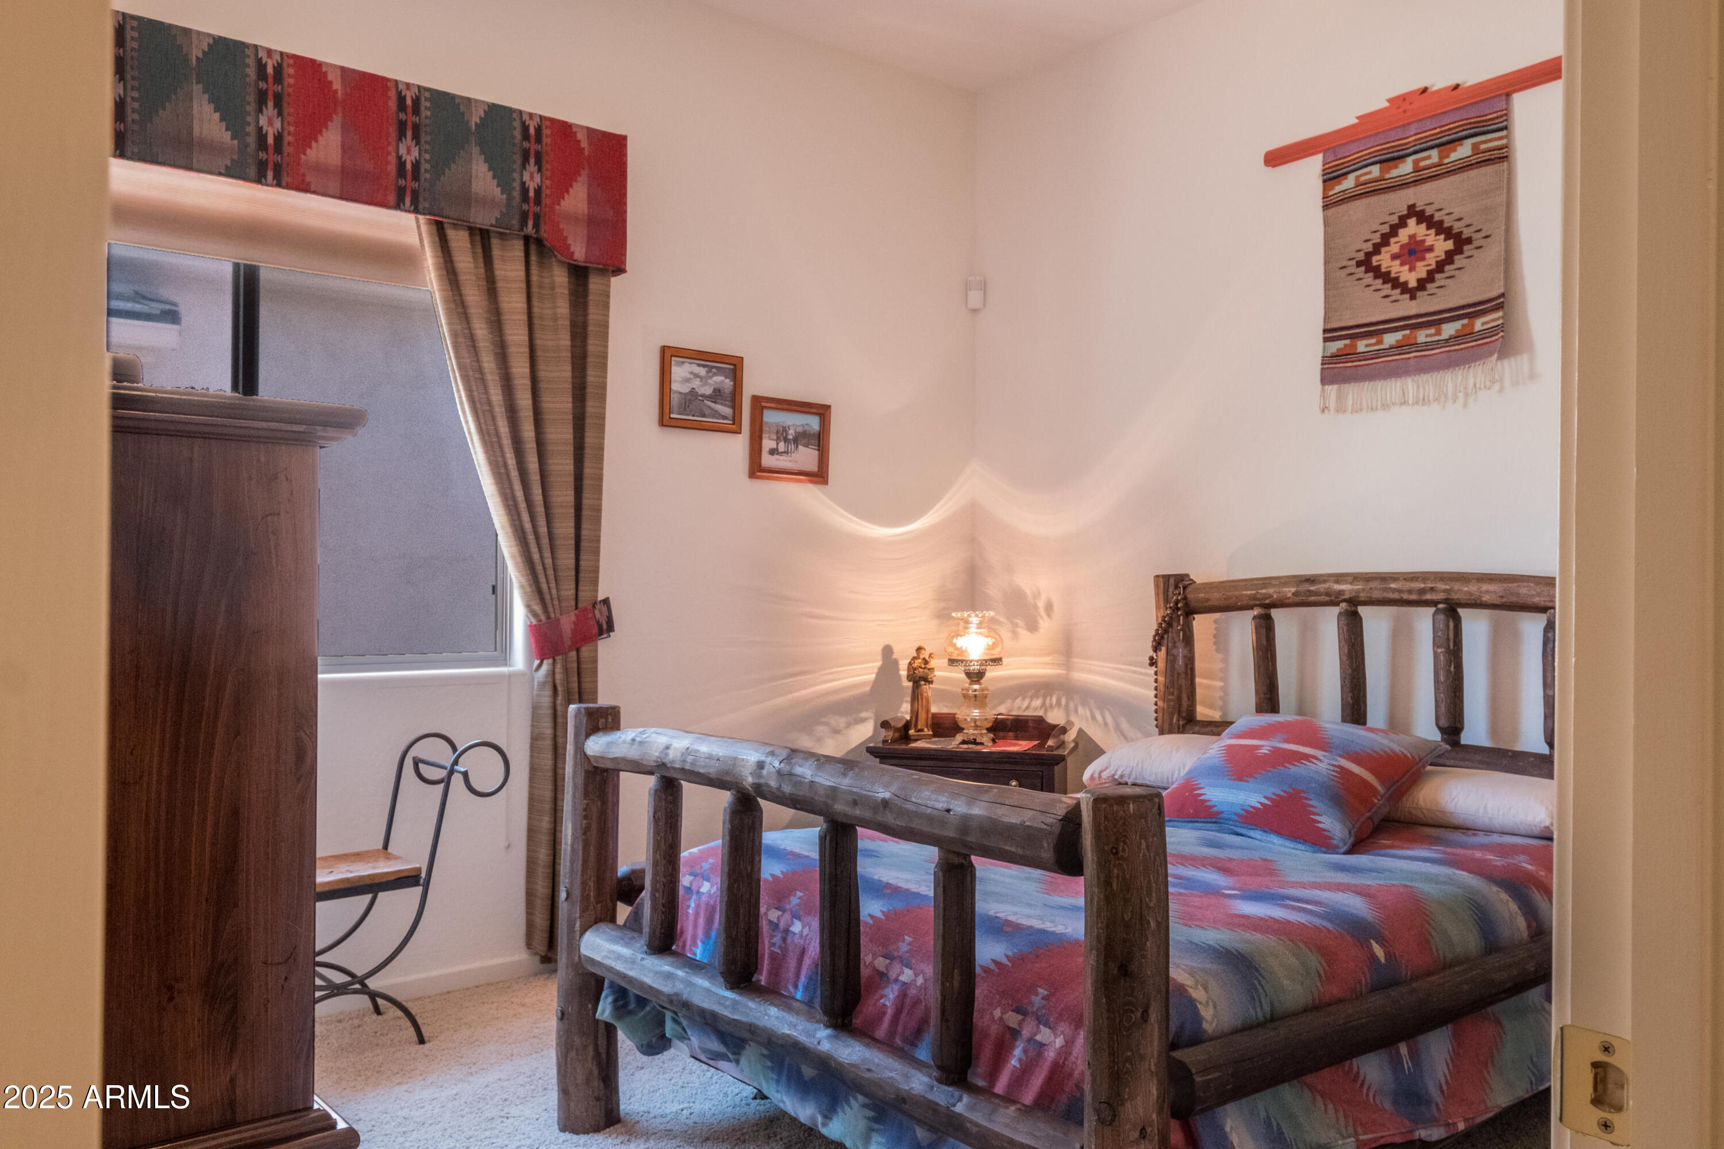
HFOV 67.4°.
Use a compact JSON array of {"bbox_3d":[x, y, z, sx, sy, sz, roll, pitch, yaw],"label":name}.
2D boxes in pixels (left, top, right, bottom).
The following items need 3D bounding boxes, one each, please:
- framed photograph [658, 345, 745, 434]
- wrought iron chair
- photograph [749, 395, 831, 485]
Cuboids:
[{"bbox_3d":[-0.513,-0.590,4.172,0.298,0.253,0.023,1,0,-38],"label":"framed photograph"},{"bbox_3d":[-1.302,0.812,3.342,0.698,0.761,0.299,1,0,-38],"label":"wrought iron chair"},{"bbox_3d":[-0.244,-0.450,4.386,0.331,0.276,0.023,1,0,-38],"label":"photograph"}]

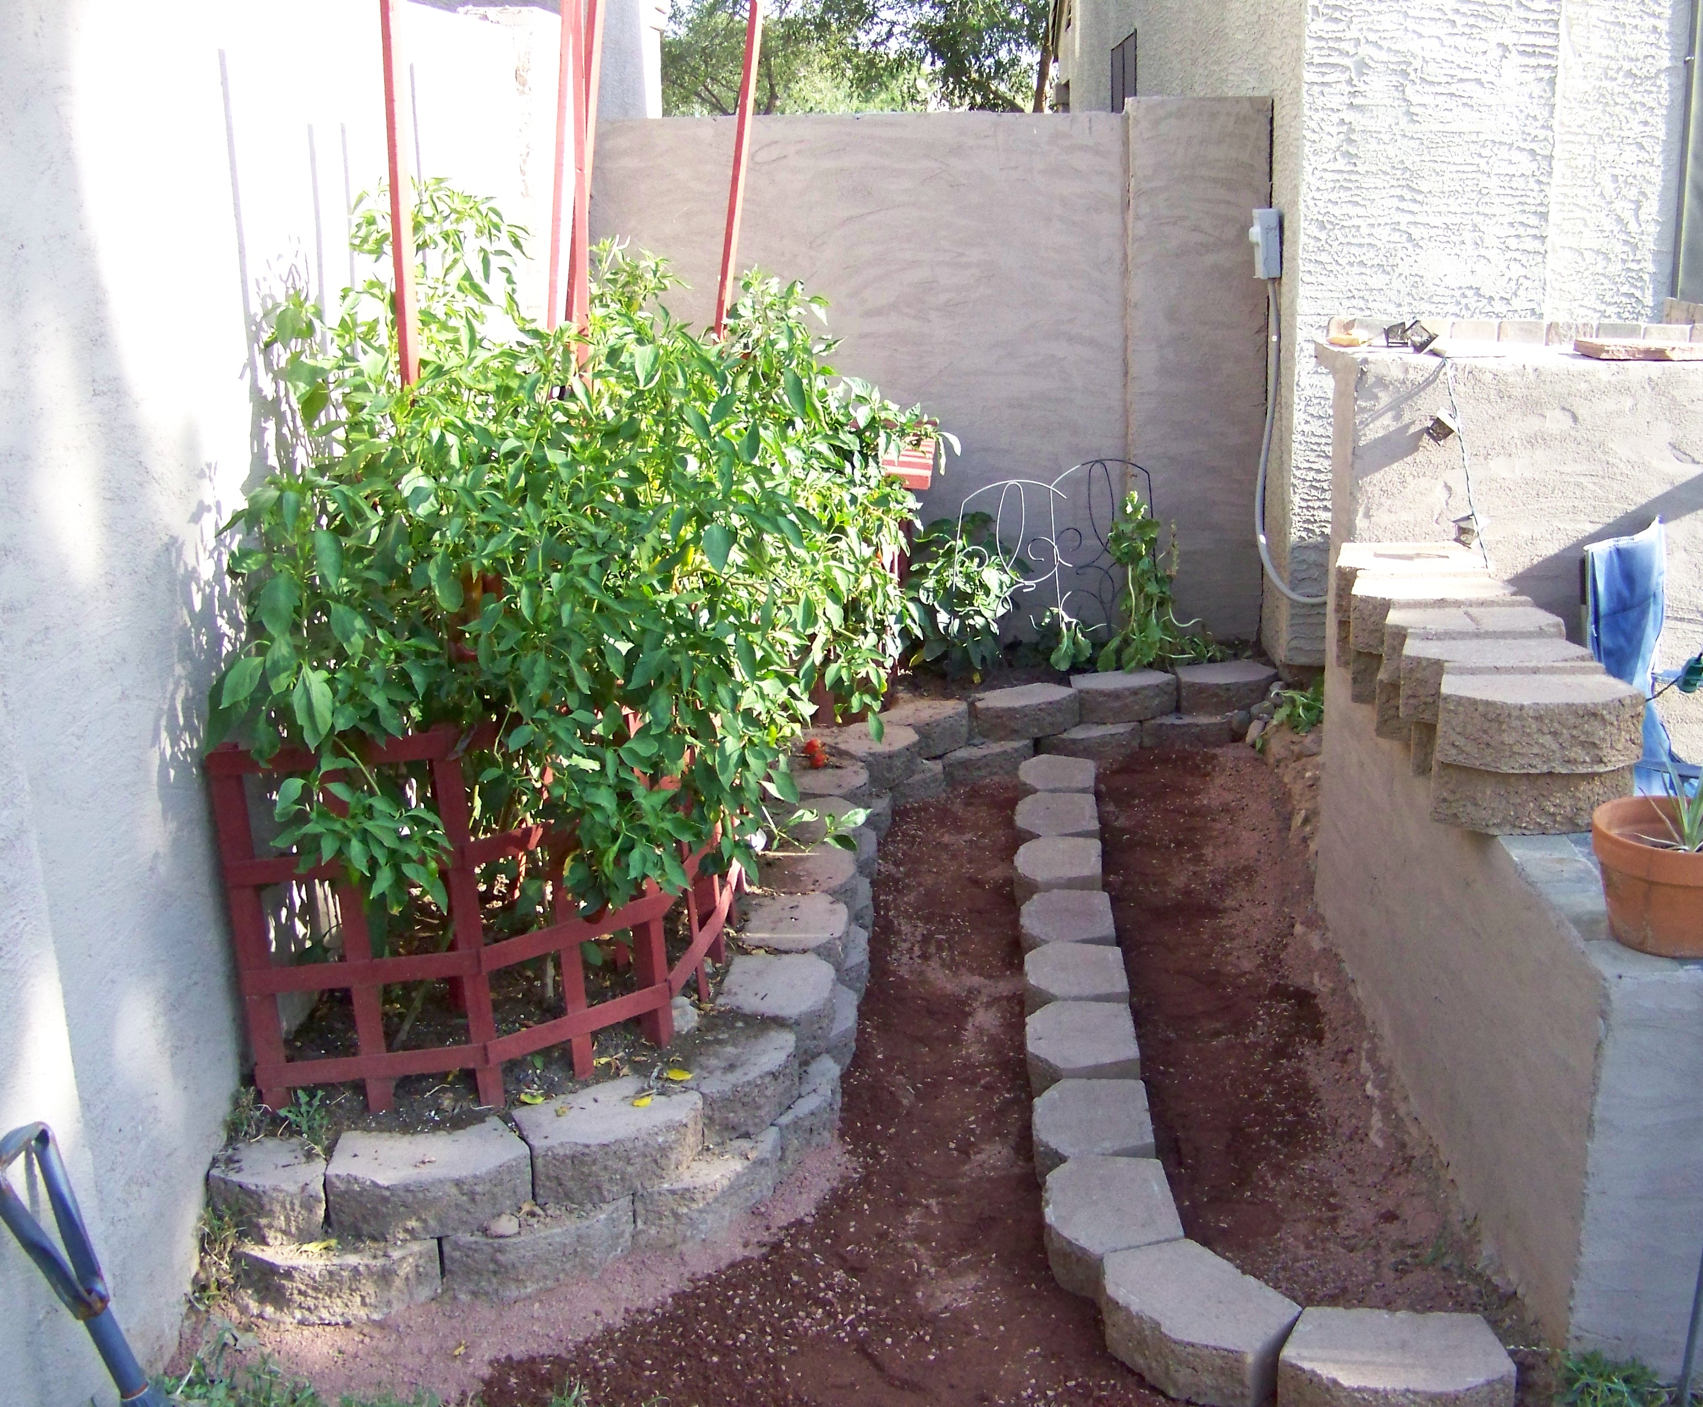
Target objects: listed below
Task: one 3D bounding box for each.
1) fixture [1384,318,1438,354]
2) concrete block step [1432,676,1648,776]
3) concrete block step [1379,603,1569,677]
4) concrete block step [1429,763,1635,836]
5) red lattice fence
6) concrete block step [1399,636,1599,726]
[{"bbox_3d":[1.168,-0.766,4.071,0.105,0.068,0.060,-2,16,0],"label":"fixture"},{"bbox_3d":[1.031,0.016,2.959,0.298,0.108,0.193,-1,16,4],"label":"concrete block step"},{"bbox_3d":[1.096,-0.105,3.457,0.295,0.110,0.178,0,16,6],"label":"concrete block step"},{"bbox_3d":[1.044,0.131,3.041,0.295,0.102,0.178,1,16,9],"label":"concrete block step"},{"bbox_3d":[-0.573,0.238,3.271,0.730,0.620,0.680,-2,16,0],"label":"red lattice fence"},{"bbox_3d":[1.043,-0.046,3.182,0.298,0.108,0.193,0,16,5],"label":"concrete block step"}]

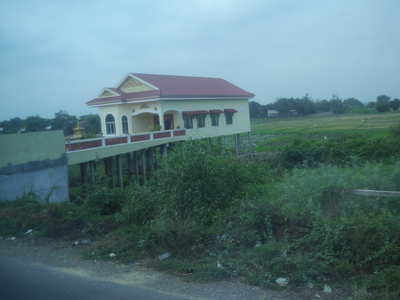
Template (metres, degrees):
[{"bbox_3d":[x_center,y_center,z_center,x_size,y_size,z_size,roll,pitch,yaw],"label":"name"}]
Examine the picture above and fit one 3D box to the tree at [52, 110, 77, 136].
[{"bbox_3d":[-49.838,-9.747,170.000,8.830,9.560,8.830,-5,5,-16],"label":"tree"}]

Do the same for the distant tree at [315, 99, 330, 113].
[{"bbox_3d":[58.308,-21.181,220.000,7.620,6.660,7.620,-2,5,15],"label":"distant tree"}]

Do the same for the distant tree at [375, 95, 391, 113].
[{"bbox_3d":[78.970,-20.121,200.000,6.920,7.790,6.920,-2,5,22],"label":"distant tree"}]

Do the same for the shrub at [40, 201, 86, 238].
[{"bbox_3d":[-2.717,1.383,9.200,0.850,0.700,0.750,-1,5,32],"label":"shrub"}]

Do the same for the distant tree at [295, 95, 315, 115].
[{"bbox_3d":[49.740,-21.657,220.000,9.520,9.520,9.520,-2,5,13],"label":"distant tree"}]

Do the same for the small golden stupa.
[{"bbox_3d":[-11.397,-1.675,43.000,1.100,2.000,1.100,-1,5,32],"label":"small golden stupa"}]

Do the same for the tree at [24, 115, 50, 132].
[{"bbox_3d":[-66.800,-10.894,190.000,10.690,7.400,10.690,-5,5,-19],"label":"tree"}]

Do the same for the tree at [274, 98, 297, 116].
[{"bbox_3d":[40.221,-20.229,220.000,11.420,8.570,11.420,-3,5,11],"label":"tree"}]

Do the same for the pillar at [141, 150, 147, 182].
[{"bbox_3d":[-5.379,1.571,44.000,0.360,3.100,0.360,-1,5,32],"label":"pillar"}]

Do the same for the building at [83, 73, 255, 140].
[{"bbox_3d":[-2.281,-4.665,50.210,8.835,6.715,18.321,-1,5,36],"label":"building"}]

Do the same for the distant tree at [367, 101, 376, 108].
[{"bbox_3d":[89.052,-23.626,240.000,5.190,4.150,5.190,-2,5,21],"label":"distant tree"}]

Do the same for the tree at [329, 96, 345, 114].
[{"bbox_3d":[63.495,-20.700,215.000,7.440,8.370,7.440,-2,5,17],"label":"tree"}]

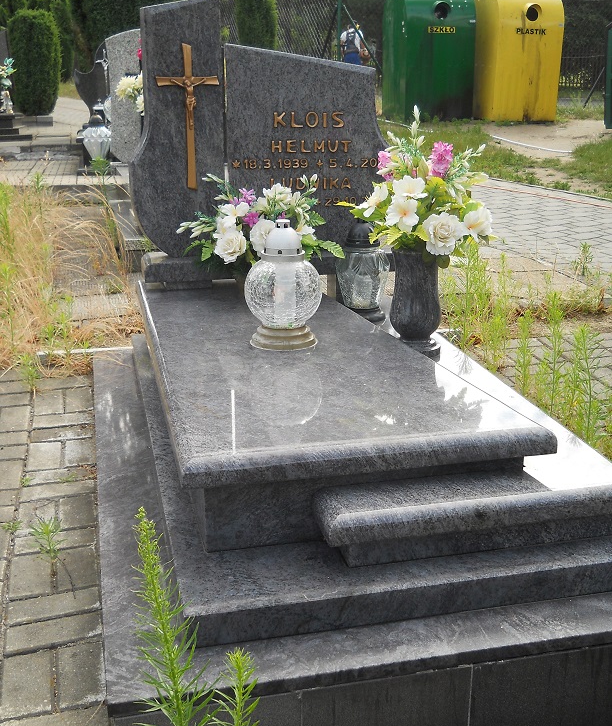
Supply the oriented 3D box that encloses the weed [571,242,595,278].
[{"bbox_3d":[1.461,-0.548,5.097,0.133,0.177,0.110,-4,18,-12],"label":"weed"}]

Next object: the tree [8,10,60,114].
[{"bbox_3d":[-4.398,-4.876,15.698,0.801,1.658,0.900,-4,18,-12],"label":"tree"}]

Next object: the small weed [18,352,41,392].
[{"bbox_3d":[-0.975,0.030,3.407,0.074,0.140,0.080,-4,18,-12],"label":"small weed"}]

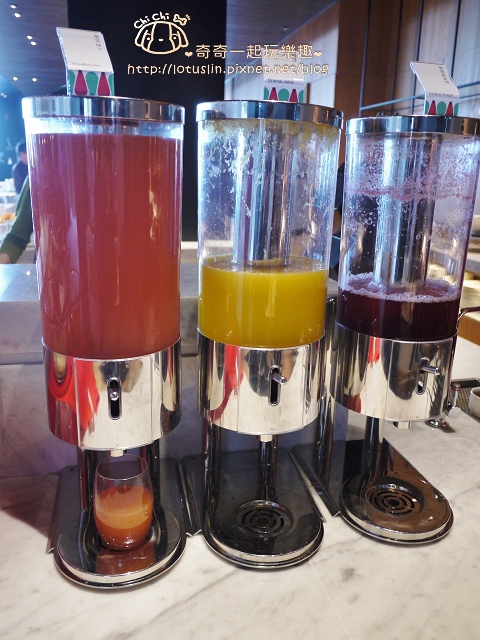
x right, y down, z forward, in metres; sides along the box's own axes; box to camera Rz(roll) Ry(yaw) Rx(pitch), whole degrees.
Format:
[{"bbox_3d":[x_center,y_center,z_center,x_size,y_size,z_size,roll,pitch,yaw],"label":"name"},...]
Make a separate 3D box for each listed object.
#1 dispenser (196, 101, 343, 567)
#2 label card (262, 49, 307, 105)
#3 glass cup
[{"bbox_3d":[0.034,0.010,0.745,0.198,0.589,0.285,-2,18,-11],"label":"dispenser"},{"bbox_3d":[0.057,-0.322,0.691,0.053,0.079,0.051,0,17,-4],"label":"label card"},{"bbox_3d":[-0.158,0.251,0.708,0.079,0.115,0.079,-2,18,-12],"label":"glass cup"}]

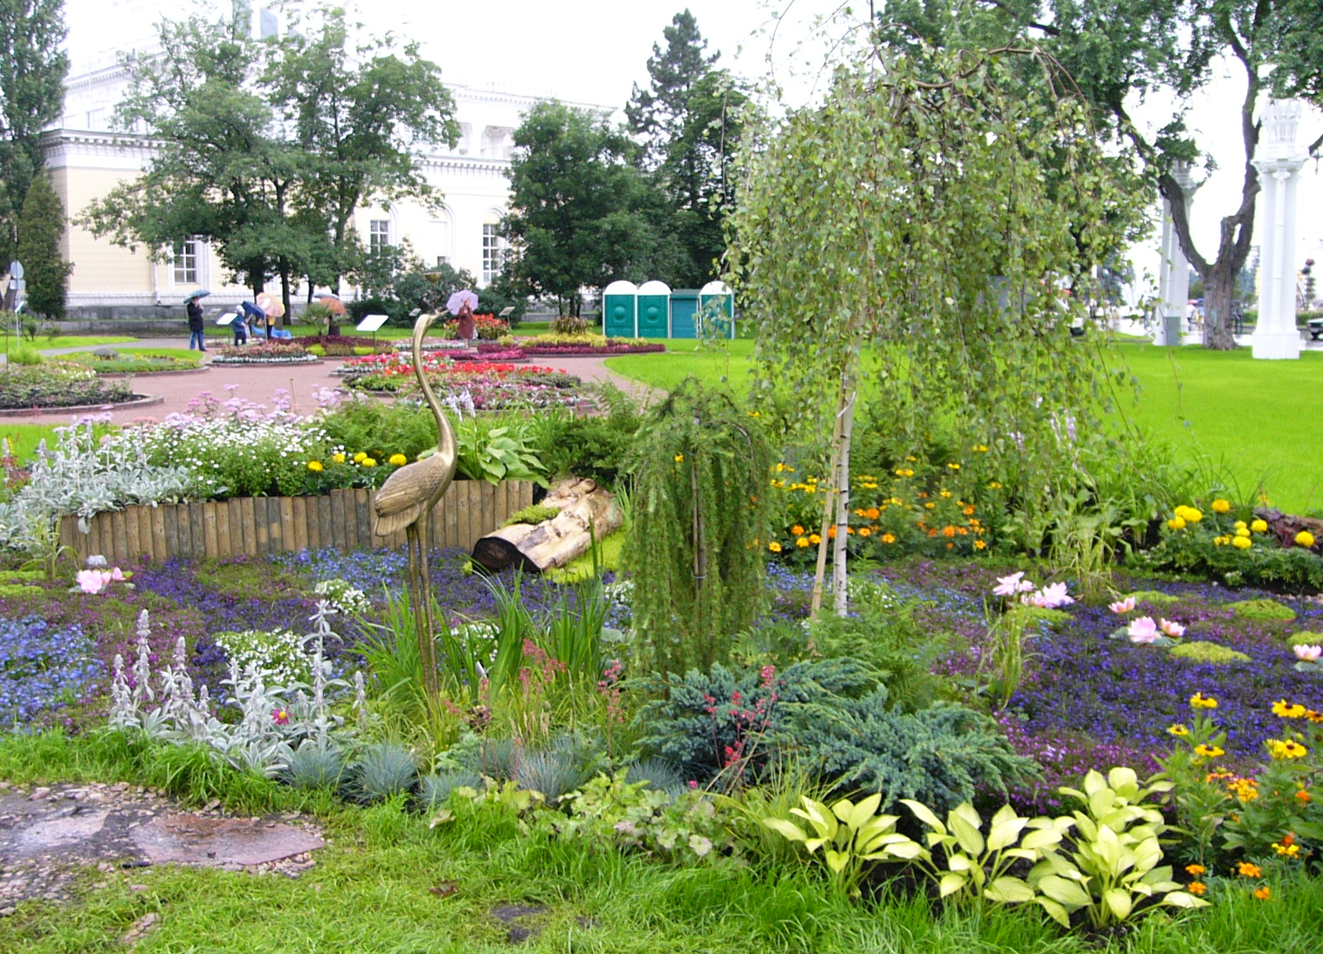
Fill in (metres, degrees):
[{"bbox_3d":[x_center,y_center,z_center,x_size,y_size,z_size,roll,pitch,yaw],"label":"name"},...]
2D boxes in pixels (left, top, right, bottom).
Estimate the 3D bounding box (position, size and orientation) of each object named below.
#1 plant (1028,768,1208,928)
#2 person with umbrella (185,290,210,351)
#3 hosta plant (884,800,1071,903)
[{"bbox_3d":[1.187,0.967,3.777,0.450,0.370,0.430,0,7,0],"label":"plant"},{"bbox_3d":[-14.282,-4.838,44.745,0.750,1.880,0.750,6,9,41],"label":"person with umbrella"},{"bbox_3d":[0.850,1.004,3.873,0.470,0.260,0.440,0,7,0],"label":"hosta plant"}]

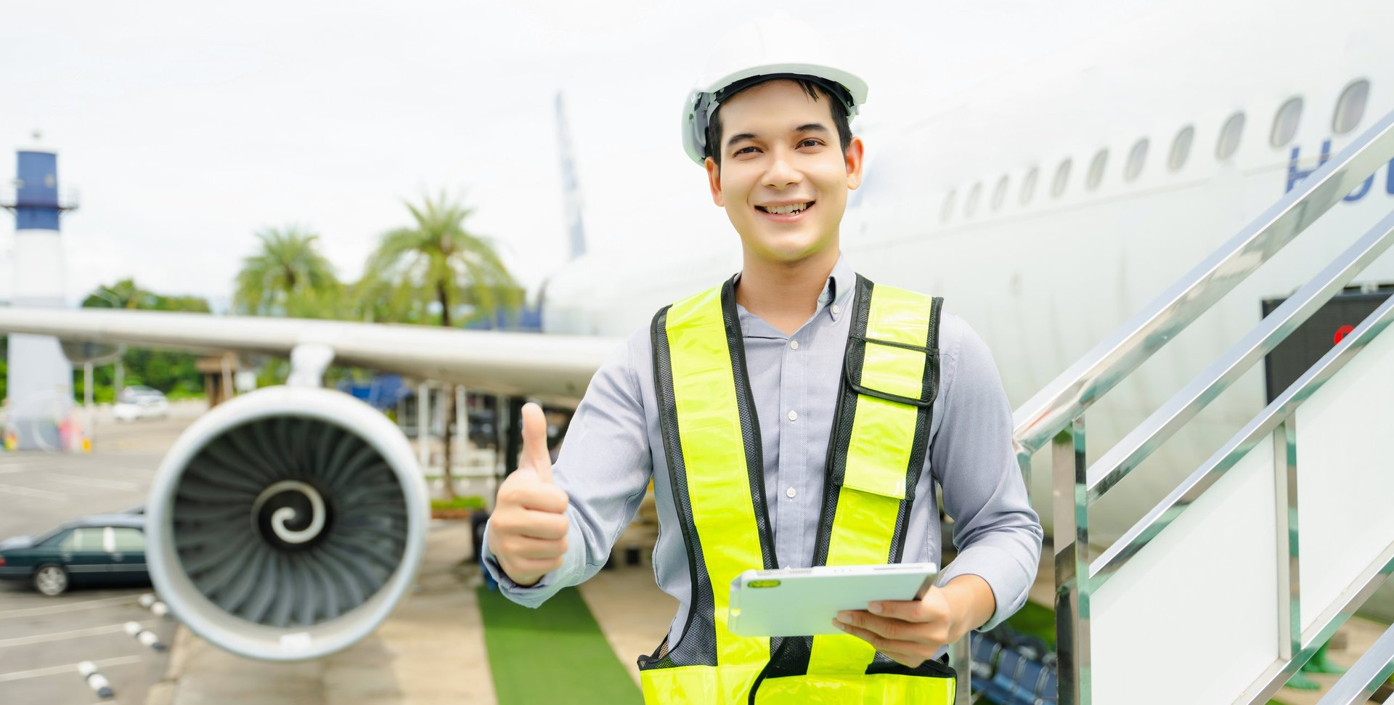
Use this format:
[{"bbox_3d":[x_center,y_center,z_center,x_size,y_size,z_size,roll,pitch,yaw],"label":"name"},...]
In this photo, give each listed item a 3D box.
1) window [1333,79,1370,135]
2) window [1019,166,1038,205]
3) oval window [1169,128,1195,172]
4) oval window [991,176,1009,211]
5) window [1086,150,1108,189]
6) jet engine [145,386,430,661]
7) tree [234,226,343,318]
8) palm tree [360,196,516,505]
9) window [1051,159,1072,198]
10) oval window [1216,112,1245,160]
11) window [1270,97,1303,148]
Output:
[{"bbox_3d":[3.715,-1.394,7.248,0.050,0.335,0.235,16,-4,-13],"label":"window"},{"bbox_3d":[2.830,-1.415,10.872,0.050,0.335,0.235,16,-4,-13],"label":"window"},{"bbox_3d":[3.336,-1.403,8.801,0.050,0.335,0.235,16,-4,-13],"label":"oval window"},{"bbox_3d":[2.703,-1.418,11.390,0.050,0.335,0.235,16,-4,-13],"label":"oval window"},{"bbox_3d":[3.083,-1.409,9.837,0.050,0.335,0.235,16,-4,-13],"label":"window"},{"bbox_3d":[-4.858,1.760,15.771,3.000,3.050,5.500,-1,1,-14],"label":"jet engine"},{"bbox_3d":[-15.367,-0.350,48.000,4.100,8.900,4.100,-1,0,-18],"label":"tree"},{"bbox_3d":[-7.143,-0.260,35.500,4.400,8.550,4.400,-1,0,-11],"label":"palm tree"},{"bbox_3d":[2.956,-1.412,10.354,0.050,0.335,0.235,16,-4,-13],"label":"window"},{"bbox_3d":[3.462,-1.400,8.283,0.050,0.335,0.235,16,-4,-13],"label":"oval window"},{"bbox_3d":[3.589,-1.397,7.766,0.050,0.335,0.235,16,-4,-13],"label":"window"}]

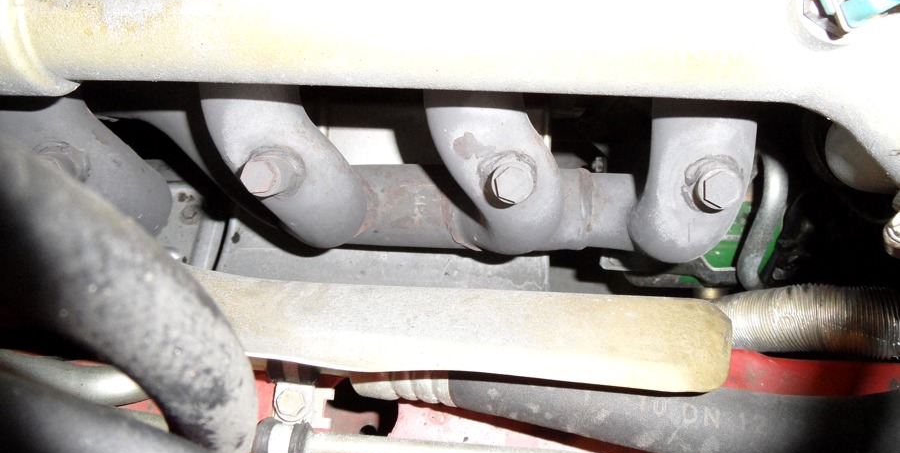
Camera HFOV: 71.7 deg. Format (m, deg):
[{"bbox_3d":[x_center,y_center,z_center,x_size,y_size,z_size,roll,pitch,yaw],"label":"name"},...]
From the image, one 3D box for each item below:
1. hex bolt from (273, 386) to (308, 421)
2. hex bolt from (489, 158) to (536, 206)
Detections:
[{"bbox_3d":[-0.072,0.081,0.285,0.015,0.008,0.015,0,78,-8],"label":"hex bolt"},{"bbox_3d":[0.026,-0.019,0.266,0.018,0.018,0.012,0,13,-6],"label":"hex bolt"}]

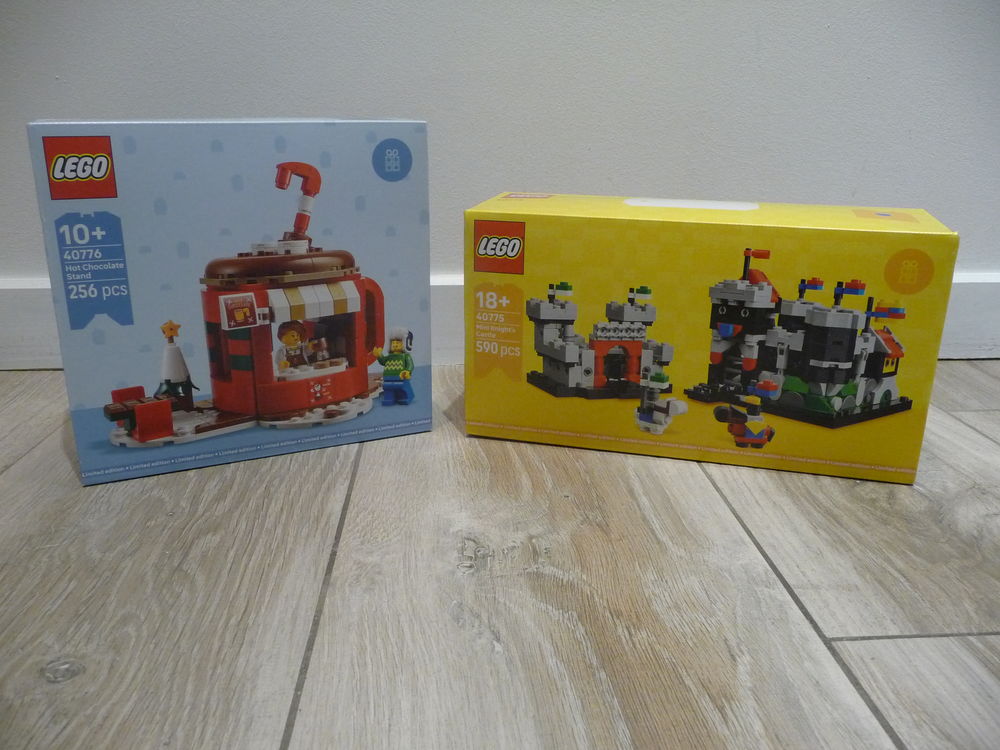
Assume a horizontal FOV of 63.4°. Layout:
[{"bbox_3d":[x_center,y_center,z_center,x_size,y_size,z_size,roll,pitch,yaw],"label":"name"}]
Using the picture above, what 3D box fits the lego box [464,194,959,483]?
[{"bbox_3d":[0.117,-0.030,0.503,0.262,0.141,0.089,5,19,14],"label":"lego box"}]

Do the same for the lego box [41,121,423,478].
[{"bbox_3d":[-0.149,-0.052,0.483,0.202,0.191,0.072,-8,20,-24],"label":"lego box"}]

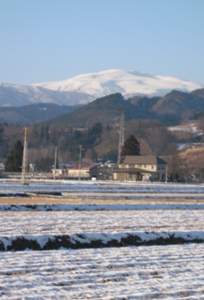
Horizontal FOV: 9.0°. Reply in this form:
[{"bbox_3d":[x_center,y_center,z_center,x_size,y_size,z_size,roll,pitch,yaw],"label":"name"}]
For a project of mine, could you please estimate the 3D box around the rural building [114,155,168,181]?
[{"bbox_3d":[11.710,5.840,402.000,14.000,8.500,10.000,1,-1,22],"label":"rural building"}]

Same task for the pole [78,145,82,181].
[{"bbox_3d":[-6.811,3.960,410.000,1.300,11.200,0.400,1,-1,10],"label":"pole"}]

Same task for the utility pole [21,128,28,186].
[{"bbox_3d":[-16.956,1.497,285.000,1.600,12.400,1.600,1,-1,10],"label":"utility pole"}]

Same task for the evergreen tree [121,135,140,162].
[{"bbox_3d":[9.261,2.627,425.000,7.000,15.000,7.000,1,-1,0],"label":"evergreen tree"}]

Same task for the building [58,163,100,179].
[{"bbox_3d":[-8.080,7.186,445.000,11.200,5.500,8.000,1,-1,20],"label":"building"}]

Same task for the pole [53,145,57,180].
[{"bbox_3d":[-14.794,4.277,410.000,0.400,10.700,0.400,1,-1,10],"label":"pole"}]

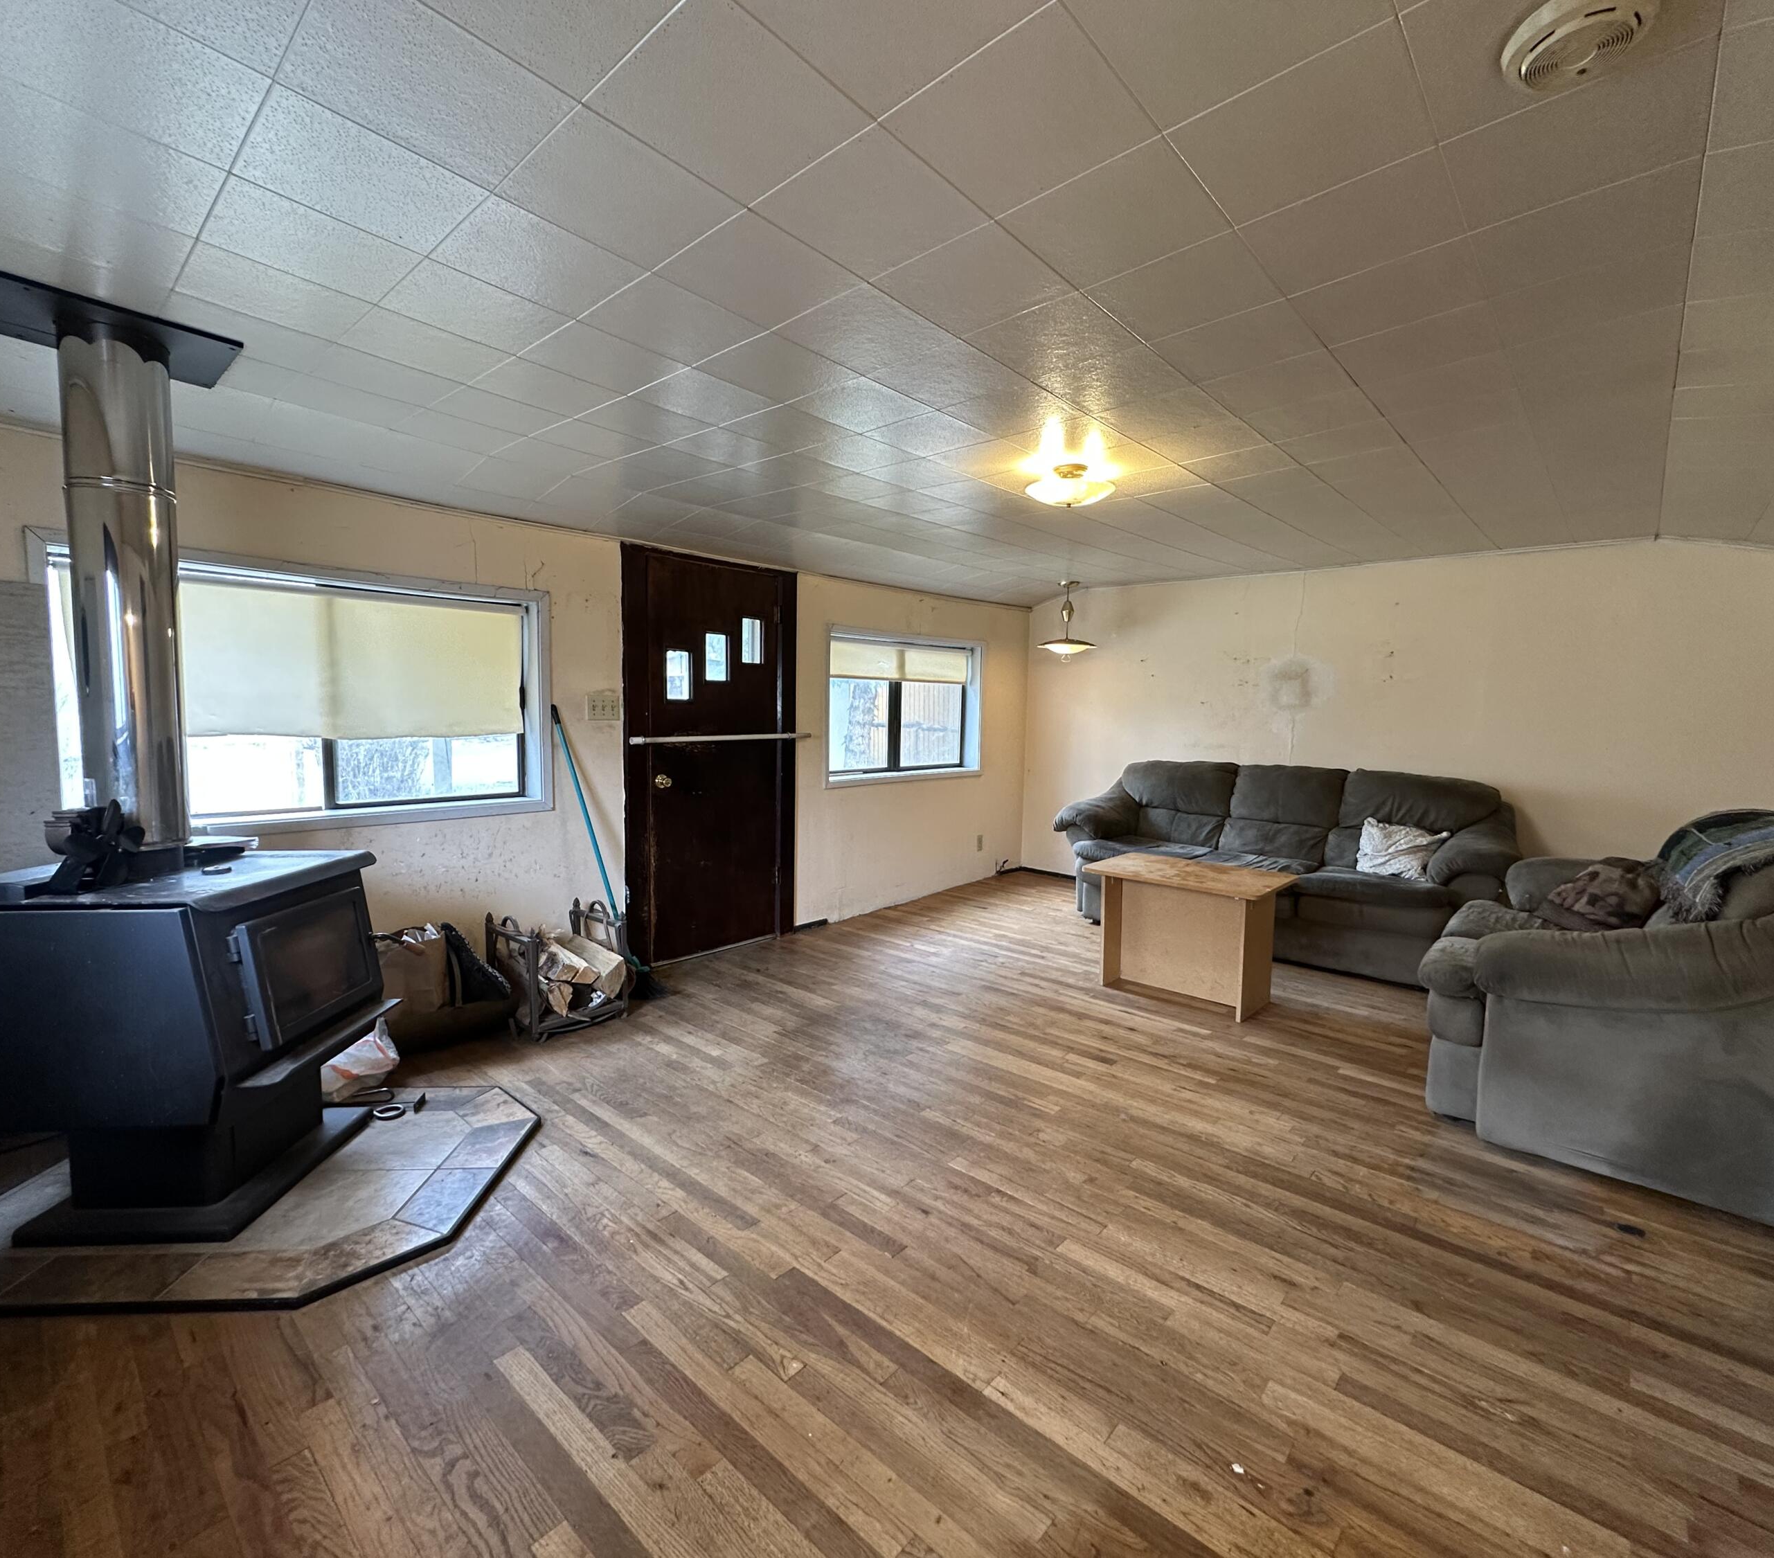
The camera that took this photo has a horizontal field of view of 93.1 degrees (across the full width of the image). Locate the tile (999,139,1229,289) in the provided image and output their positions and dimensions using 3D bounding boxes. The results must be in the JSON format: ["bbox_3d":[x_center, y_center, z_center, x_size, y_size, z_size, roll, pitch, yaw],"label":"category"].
[{"bbox_3d":[0.409,-1.001,1.502,0.307,0.020,0.307,4,4,42],"label":"tile"}]

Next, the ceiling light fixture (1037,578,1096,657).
[{"bbox_3d":[1.226,-1.088,5.720,0.390,0.520,0.390,6,7,41],"label":"ceiling light fixture"}]

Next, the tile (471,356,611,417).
[{"bbox_3d":[-0.928,-1.065,2.290,0.305,0.025,0.305,5,6,42],"label":"tile"}]

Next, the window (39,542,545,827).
[{"bbox_3d":[-1.960,-0.295,3.009,0.100,0.850,1.480,5,7,42],"label":"window"}]

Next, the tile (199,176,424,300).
[{"bbox_3d":[-1.111,-1.037,1.628,0.300,0.020,0.300,5,5,42],"label":"tile"}]

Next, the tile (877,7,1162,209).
[{"bbox_3d":[0.202,-0.989,1.263,0.300,0.020,0.300,2,2,42],"label":"tile"}]

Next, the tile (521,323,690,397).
[{"bbox_3d":[-0.704,-1.048,2.096,0.307,0.020,0.307,5,6,42],"label":"tile"}]

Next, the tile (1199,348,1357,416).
[{"bbox_3d":[1.021,-1.025,2.174,0.305,0.025,0.305,5,6,42],"label":"tile"}]

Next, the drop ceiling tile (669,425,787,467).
[{"bbox_3d":[-0.521,-1.080,2.739,0.305,0.020,0.305,5,7,42],"label":"drop ceiling tile"}]

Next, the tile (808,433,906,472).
[{"bbox_3d":[-0.088,-1.067,2.765,0.305,0.025,0.305,5,6,42],"label":"tile"}]

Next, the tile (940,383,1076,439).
[{"bbox_3d":[0.364,-1.033,2.357,0.305,0.025,0.305,5,6,42],"label":"tile"}]

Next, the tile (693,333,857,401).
[{"bbox_3d":[-0.276,-1.038,2.119,0.307,0.020,0.307,5,5,42],"label":"tile"}]

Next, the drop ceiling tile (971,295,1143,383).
[{"bbox_3d":[0.386,-1.012,1.927,0.305,0.025,0.305,5,6,42],"label":"drop ceiling tile"}]

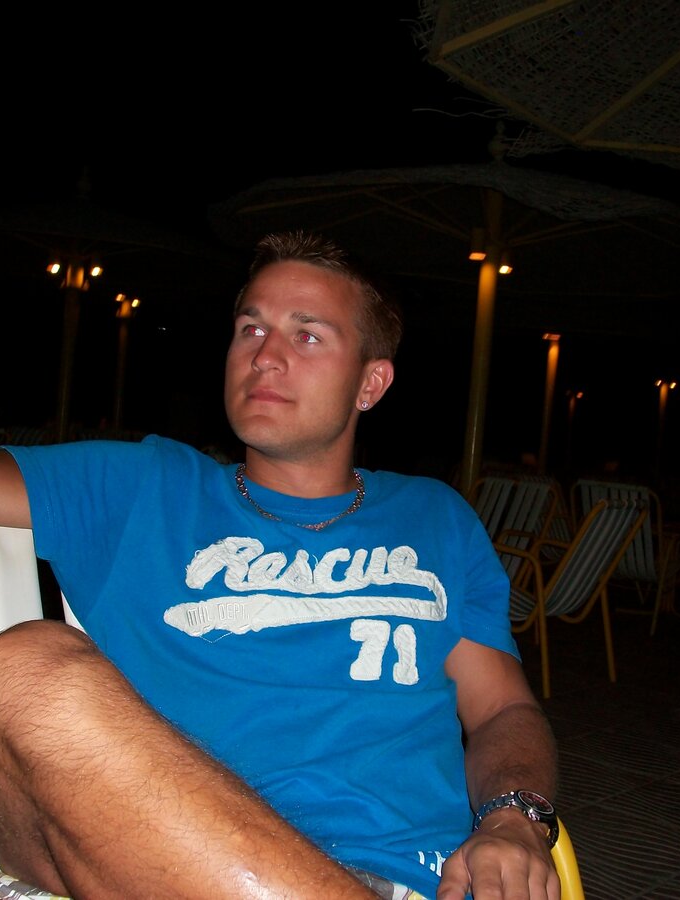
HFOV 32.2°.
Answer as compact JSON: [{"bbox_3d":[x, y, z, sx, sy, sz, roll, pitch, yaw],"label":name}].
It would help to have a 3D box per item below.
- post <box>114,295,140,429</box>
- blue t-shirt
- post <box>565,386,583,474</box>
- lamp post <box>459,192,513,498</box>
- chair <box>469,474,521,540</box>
[{"bbox_3d":[-2.195,-0.520,11.656,0.260,2.099,0.260,5,2,0],"label":"post"},{"bbox_3d":[-0.082,0.239,1.290,0.510,0.540,0.290,-2,-18,-6],"label":"blue t-shirt"},{"bbox_3d":[4.321,-0.195,22.252,0.280,2.067,0.280,5,2,0],"label":"post"},{"bbox_3d":[0.742,-0.217,6.408,0.260,2.332,0.260,5,2,0],"label":"lamp post"},{"bbox_3d":[0.694,0.549,6.005,0.580,0.820,0.750,7,2,37],"label":"chair"}]

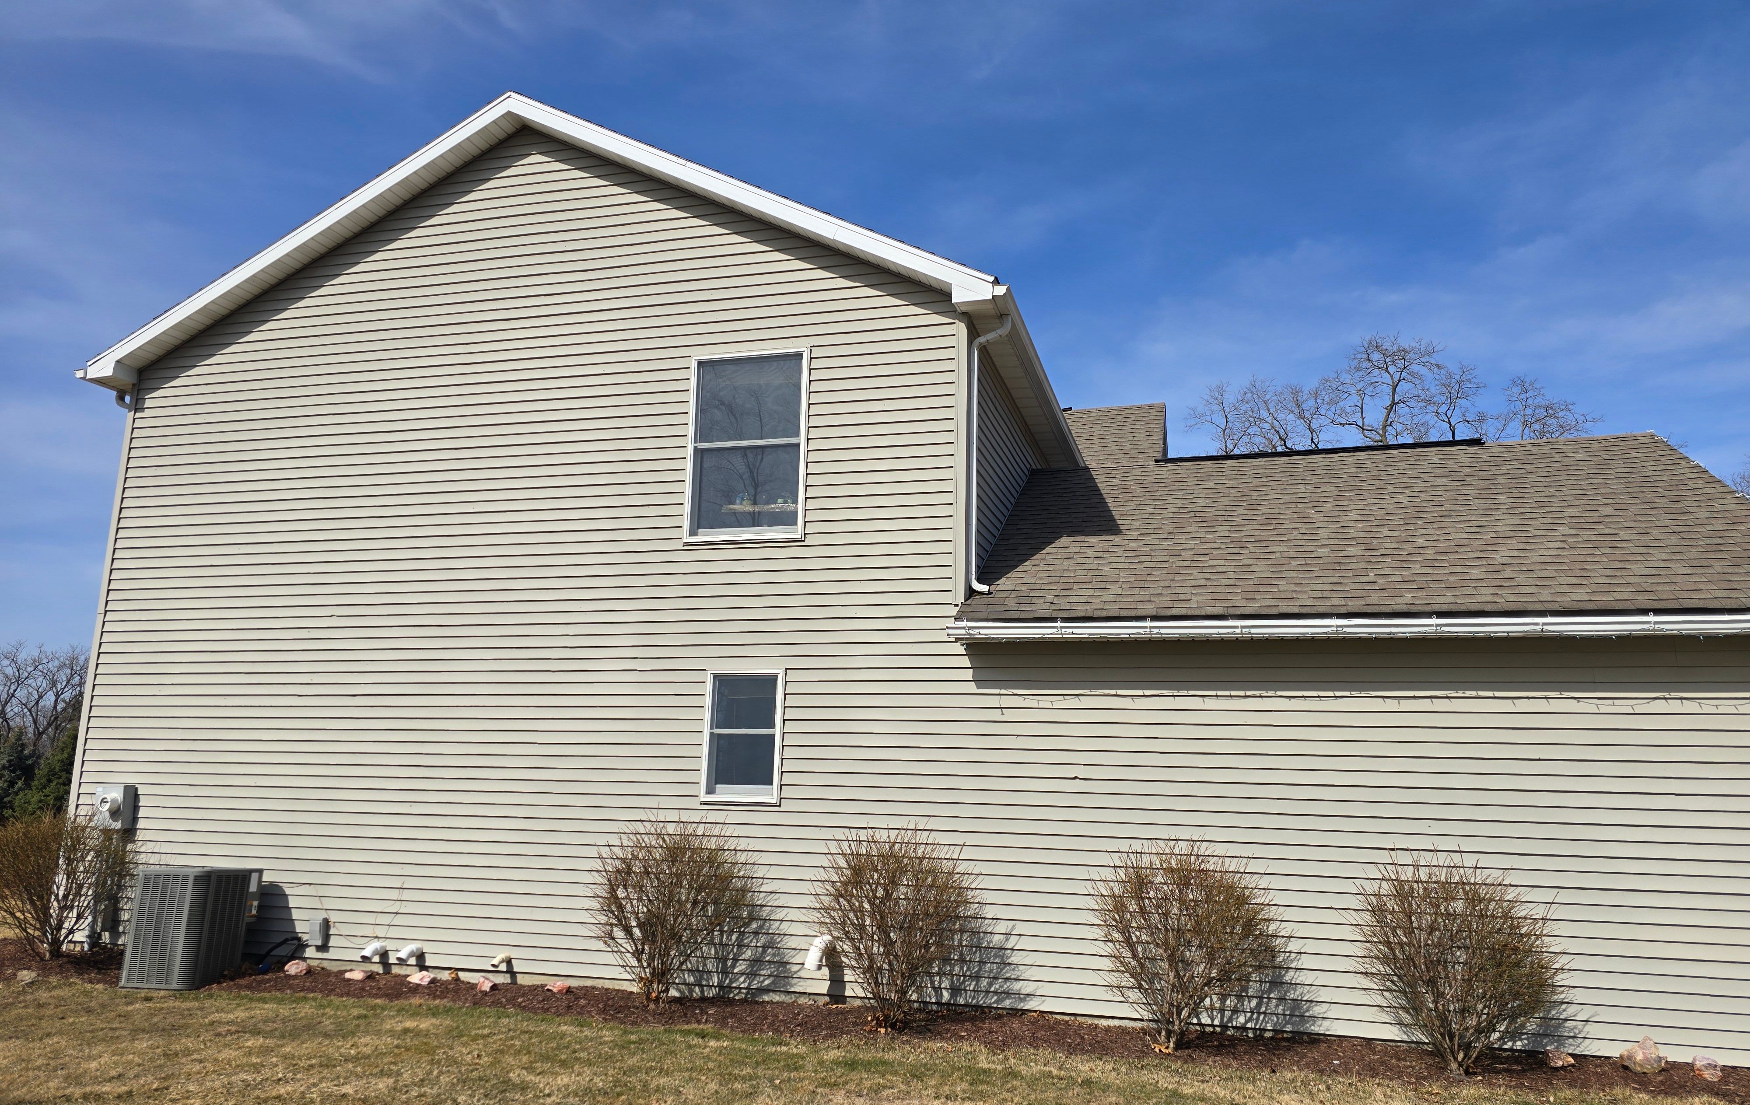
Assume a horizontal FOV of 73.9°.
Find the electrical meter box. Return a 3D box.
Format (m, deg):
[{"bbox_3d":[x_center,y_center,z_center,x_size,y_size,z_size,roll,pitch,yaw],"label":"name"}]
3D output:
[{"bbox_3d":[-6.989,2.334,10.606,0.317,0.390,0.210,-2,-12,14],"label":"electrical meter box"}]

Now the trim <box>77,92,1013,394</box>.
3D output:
[{"bbox_3d":[-3.349,-3.039,10.728,9.040,2.500,0.300,-2,-12,14],"label":"trim"}]

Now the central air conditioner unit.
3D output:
[{"bbox_3d":[-5.692,3.115,9.734,0.670,0.925,0.660,-2,-12,14],"label":"central air conditioner unit"}]

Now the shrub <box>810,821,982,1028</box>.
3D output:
[{"bbox_3d":[0.140,2.660,8.263,1.220,1.385,1.040,-2,-12,14],"label":"shrub"}]

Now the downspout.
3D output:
[{"bbox_3d":[0.946,-0.809,9.447,0.345,2.365,0.090,-2,-12,14],"label":"downspout"}]

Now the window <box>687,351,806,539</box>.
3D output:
[{"bbox_3d":[-1.089,-0.907,9.858,1.059,1.657,0.100,-2,-12,14],"label":"window"}]

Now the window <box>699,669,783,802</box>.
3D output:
[{"bbox_3d":[-1.066,1.480,9.358,0.665,1.047,0.100,-2,-12,14],"label":"window"}]

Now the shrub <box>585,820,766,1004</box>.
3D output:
[{"bbox_3d":[-1.514,2.677,8.720,1.310,1.320,1.000,-2,-12,14],"label":"shrub"}]

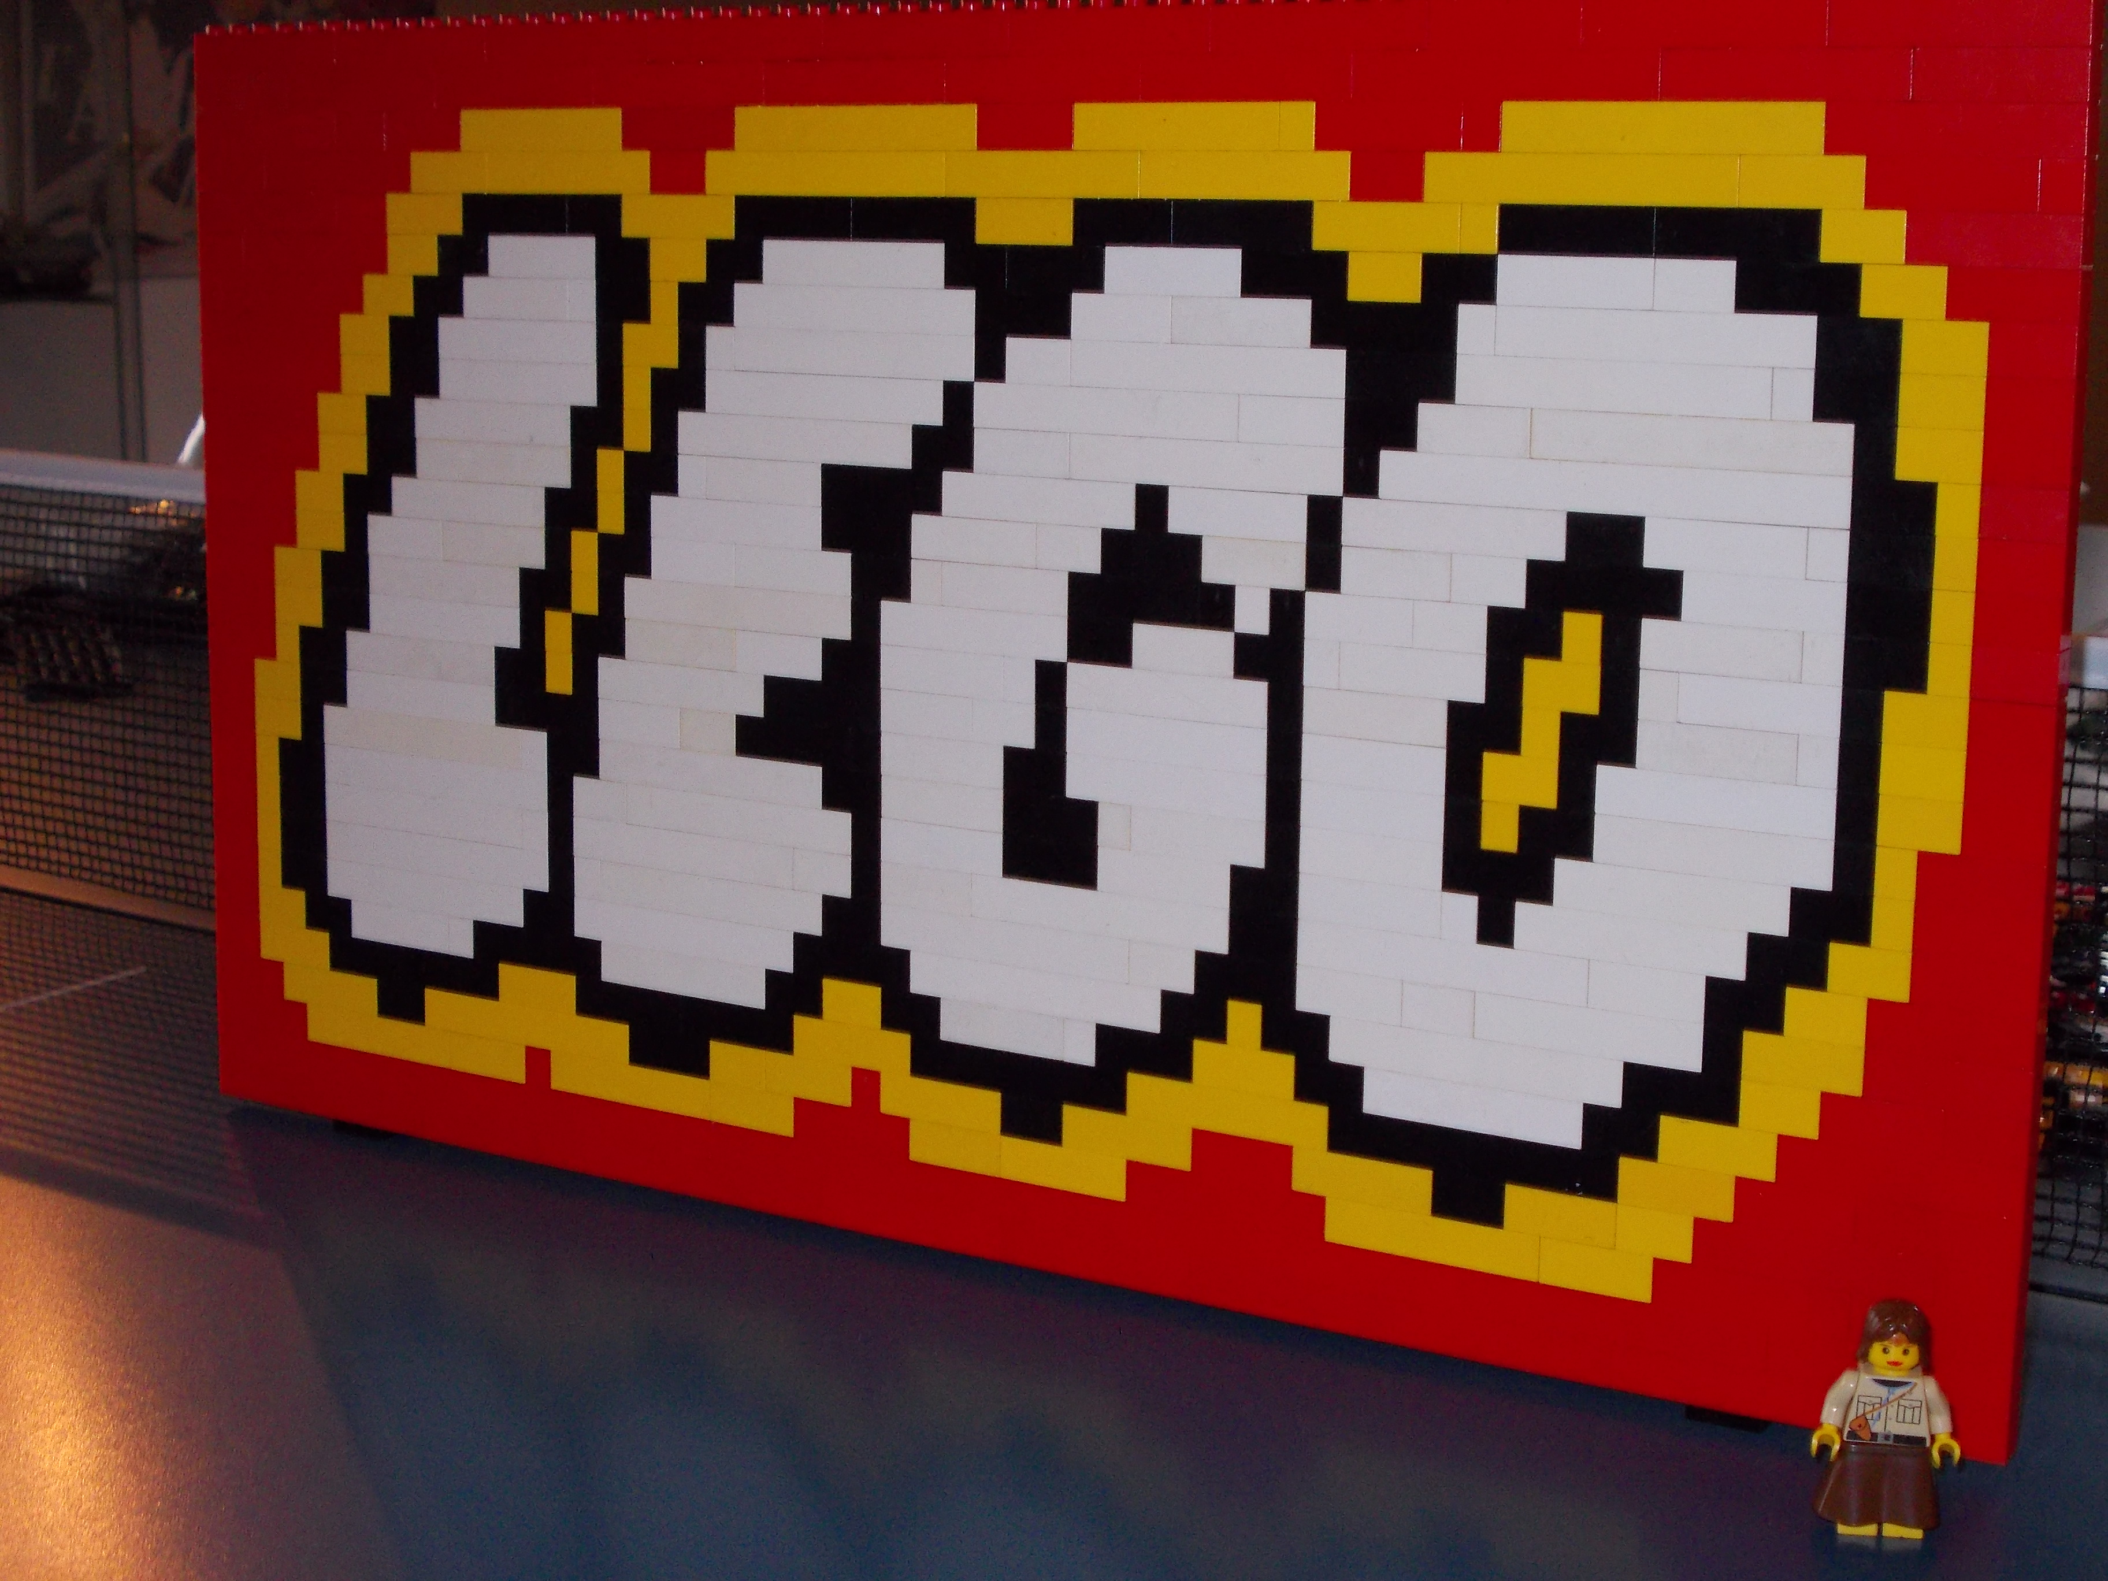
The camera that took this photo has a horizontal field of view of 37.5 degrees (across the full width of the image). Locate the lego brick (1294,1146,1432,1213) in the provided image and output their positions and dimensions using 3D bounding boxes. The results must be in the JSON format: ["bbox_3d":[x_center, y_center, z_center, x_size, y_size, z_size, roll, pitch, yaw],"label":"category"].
[{"bbox_3d":[0.065,0.079,0.639,0.032,0.010,0.008,7,12,31],"label":"lego brick"}]

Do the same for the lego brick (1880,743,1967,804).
[{"bbox_3d":[0.160,-0.004,0.567,0.016,0.010,0.008,7,12,31],"label":"lego brick"}]

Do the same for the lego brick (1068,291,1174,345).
[{"bbox_3d":[0.016,-0.098,0.640,0.024,0.010,0.008,7,12,31],"label":"lego brick"}]

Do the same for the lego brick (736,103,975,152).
[{"bbox_3d":[-0.041,-0.143,0.670,0.064,0.010,0.008,7,13,31],"label":"lego brick"}]

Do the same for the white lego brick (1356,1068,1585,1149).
[{"bbox_3d":[0.086,0.063,0.624,0.048,0.010,0.008,7,12,31],"label":"white lego brick"}]

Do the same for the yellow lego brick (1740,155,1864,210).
[{"bbox_3d":[0.137,-0.110,0.562,0.024,0.010,0.008,7,12,31],"label":"yellow lego brick"}]

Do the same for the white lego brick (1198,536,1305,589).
[{"bbox_3d":[0.042,-0.047,0.633,0.024,0.010,0.008,7,12,31],"label":"white lego brick"}]

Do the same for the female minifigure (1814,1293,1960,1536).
[{"bbox_3d":[0.146,0.109,0.547,0.025,0.042,0.013,2,10,9],"label":"female minifigure"}]

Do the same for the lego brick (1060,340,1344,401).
[{"bbox_3d":[0.033,-0.086,0.633,0.064,0.010,0.008,7,12,31],"label":"lego brick"}]

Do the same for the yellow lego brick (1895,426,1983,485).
[{"bbox_3d":[0.160,-0.060,0.558,0.016,0.010,0.008,7,13,31],"label":"yellow lego brick"}]

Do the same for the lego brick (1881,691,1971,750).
[{"bbox_3d":[0.160,-0.013,0.565,0.016,0.010,0.008,7,12,31],"label":"lego brick"}]

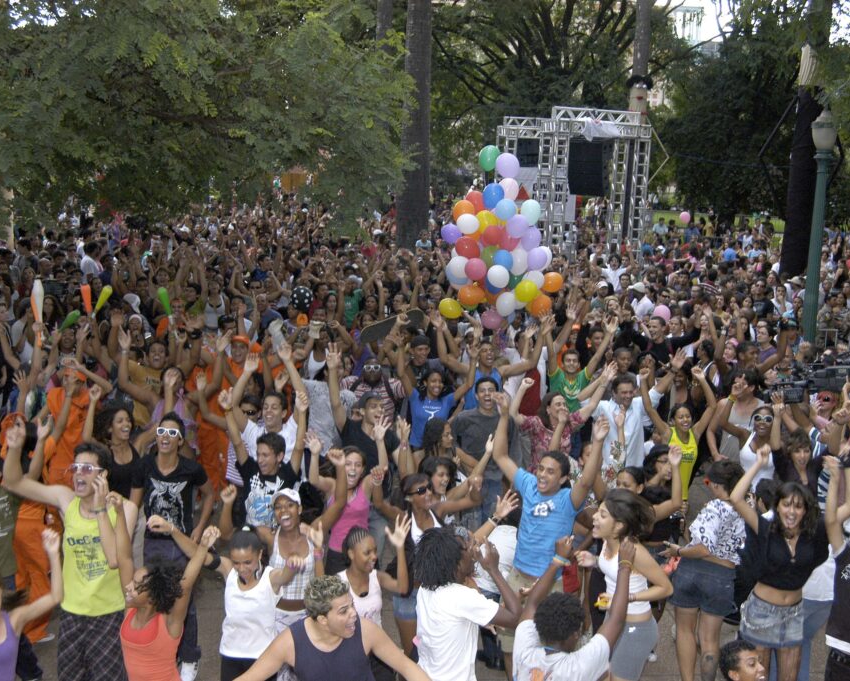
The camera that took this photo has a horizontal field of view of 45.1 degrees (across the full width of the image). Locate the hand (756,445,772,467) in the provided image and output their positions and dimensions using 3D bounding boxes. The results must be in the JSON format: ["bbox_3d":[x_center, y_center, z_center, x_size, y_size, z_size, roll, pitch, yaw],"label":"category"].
[{"bbox_3d":[1.753,0.596,5.300,0.085,0.115,0.080,19,9,5],"label":"hand"}]

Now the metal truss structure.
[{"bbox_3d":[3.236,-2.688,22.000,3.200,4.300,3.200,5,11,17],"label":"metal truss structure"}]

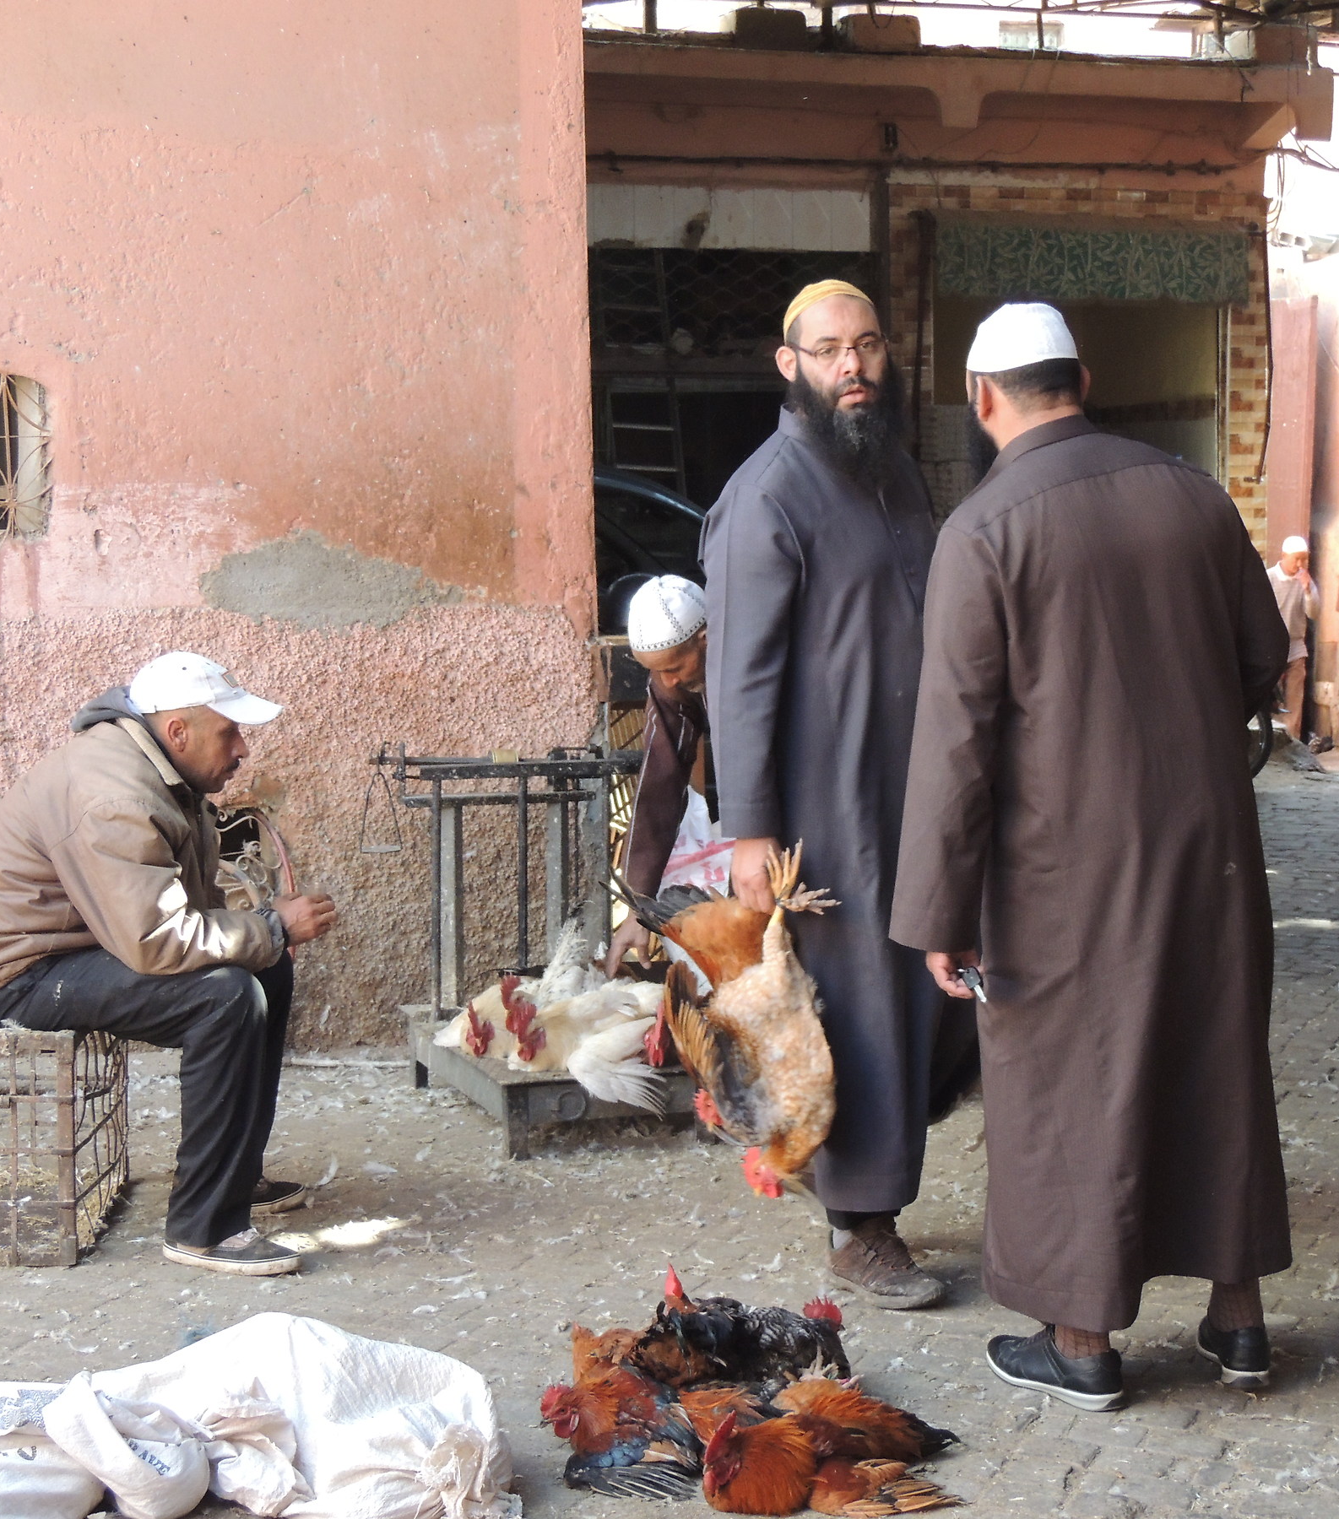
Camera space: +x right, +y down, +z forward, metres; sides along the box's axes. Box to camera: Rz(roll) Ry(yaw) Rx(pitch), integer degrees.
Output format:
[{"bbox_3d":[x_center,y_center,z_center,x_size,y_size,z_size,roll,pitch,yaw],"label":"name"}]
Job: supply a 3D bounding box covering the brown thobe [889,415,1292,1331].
[{"bbox_3d":[0.700,0.181,4.778,0.640,1.490,0.430,-2,5,-25],"label":"brown thobe"}]

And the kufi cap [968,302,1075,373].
[{"bbox_3d":[0.575,-0.689,4.781,0.170,0.105,0.190,-7,5,-24],"label":"kufi cap"}]

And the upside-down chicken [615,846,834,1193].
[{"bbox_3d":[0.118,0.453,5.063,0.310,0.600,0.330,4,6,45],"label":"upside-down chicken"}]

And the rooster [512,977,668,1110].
[{"bbox_3d":[-0.165,0.637,6.809,0.380,0.240,0.270,-3,5,-35],"label":"rooster"}]

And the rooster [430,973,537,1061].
[{"bbox_3d":[-0.400,0.597,6.946,0.240,0.190,0.380,3,5,33],"label":"rooster"}]

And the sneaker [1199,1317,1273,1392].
[{"bbox_3d":[0.918,0.935,4.761,0.105,0.100,0.285,0,4,2],"label":"sneaker"}]

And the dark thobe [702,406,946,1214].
[{"bbox_3d":[0.287,0.082,5.278,0.380,1.430,0.530,3,5,40],"label":"dark thobe"}]

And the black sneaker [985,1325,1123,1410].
[{"bbox_3d":[0.606,0.940,4.641,0.105,0.105,0.280,-3,5,-41],"label":"black sneaker"}]

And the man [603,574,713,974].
[{"bbox_3d":[0.250,0.177,7.255,0.780,1.280,0.600,-4,6,-41],"label":"man"}]

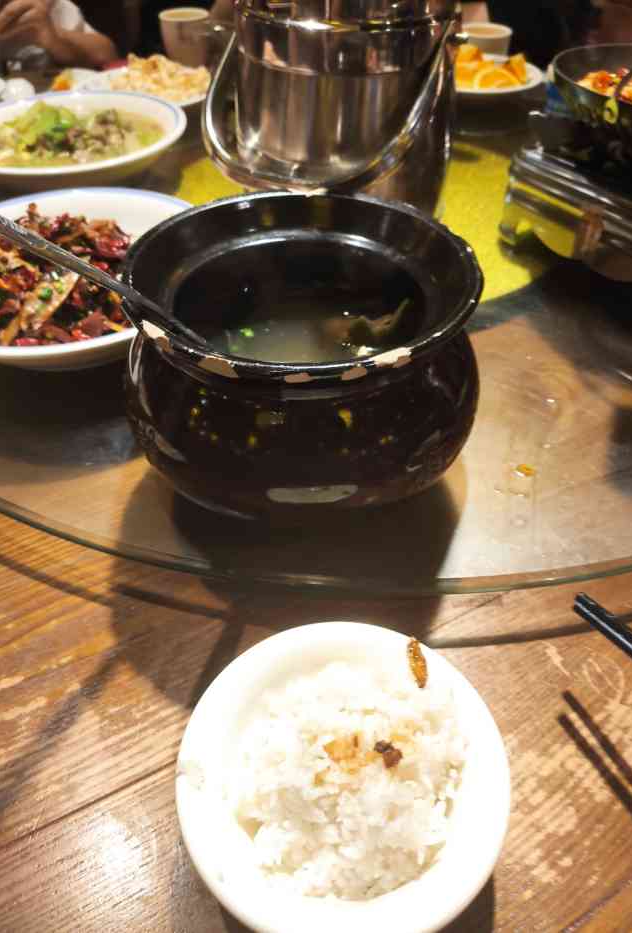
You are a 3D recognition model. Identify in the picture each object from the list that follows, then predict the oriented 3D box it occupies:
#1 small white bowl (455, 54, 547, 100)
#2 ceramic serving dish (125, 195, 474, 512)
[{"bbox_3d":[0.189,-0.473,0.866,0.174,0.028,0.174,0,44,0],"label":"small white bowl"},{"bbox_3d":[-0.006,-0.056,0.373,0.184,0.112,0.184,0,44,0],"label":"ceramic serving dish"}]

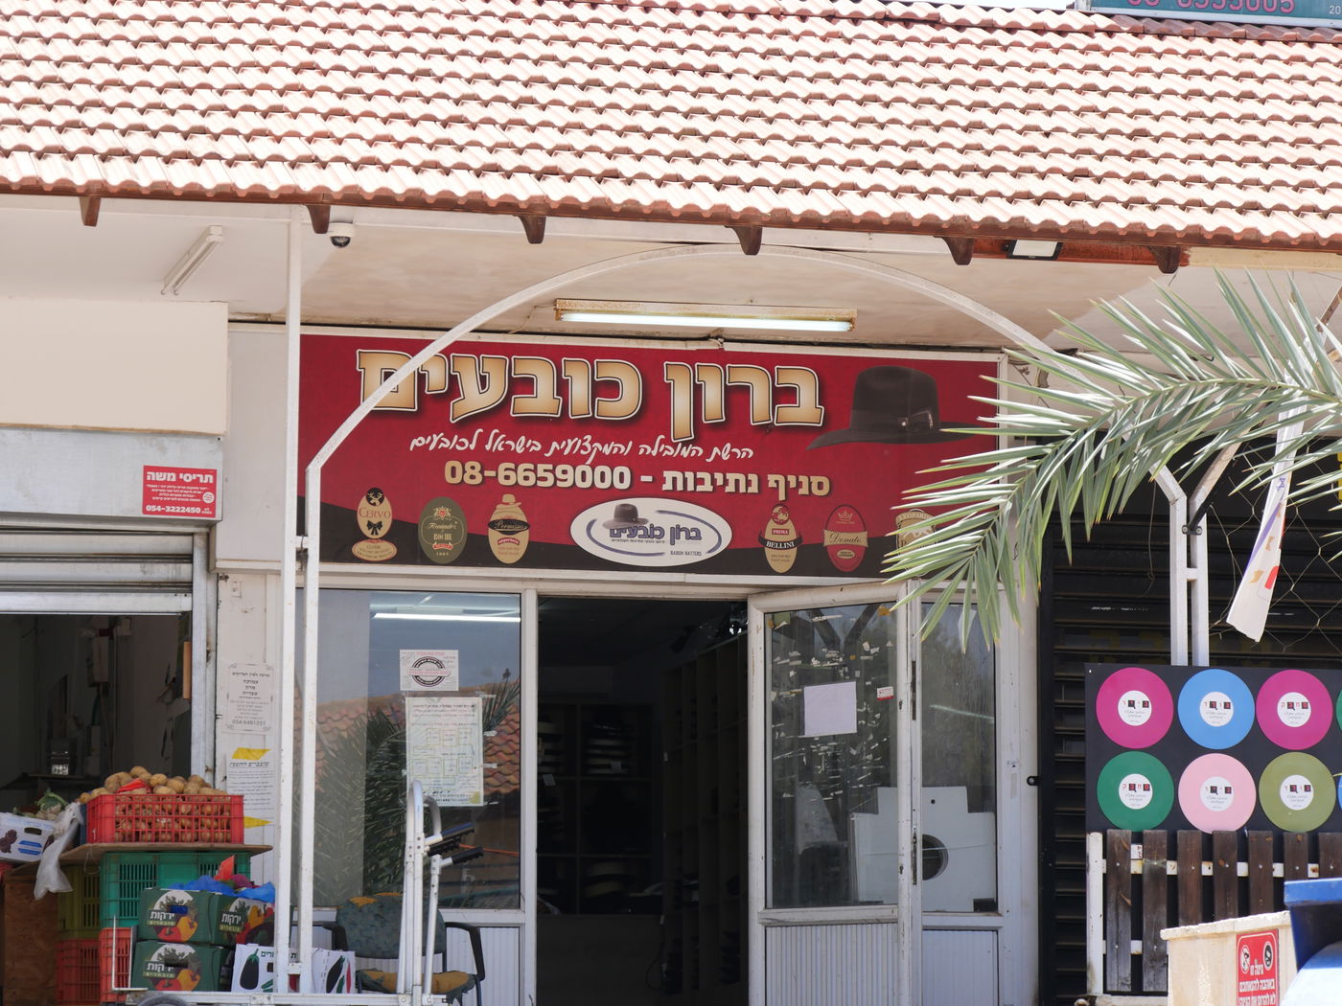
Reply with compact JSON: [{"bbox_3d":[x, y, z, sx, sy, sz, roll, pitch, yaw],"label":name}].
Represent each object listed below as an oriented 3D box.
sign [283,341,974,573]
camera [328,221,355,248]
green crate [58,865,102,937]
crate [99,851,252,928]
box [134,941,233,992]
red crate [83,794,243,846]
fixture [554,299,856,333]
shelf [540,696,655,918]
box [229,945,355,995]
[{"bbox_3d":[-0.099,-0.179,20.754,2.950,0.960,0.070,2,-8,-13],"label":"sign"},{"bbox_3d":[-1.192,-0.972,18.250,0.095,0.092,0.095,2,-8,-13],"label":"camera"},{"bbox_3d":[-2.196,1.653,20.685,0.580,0.295,0.390,2,-8,-13],"label":"green crate"},{"bbox_3d":[-1.978,1.545,19.955,0.580,0.295,0.390,2,-8,-13],"label":"crate"},{"bbox_3d":[-1.752,1.776,19.026,0.360,0.195,0.470,0,-8,26],"label":"box"},{"bbox_3d":[-2.008,1.280,20.061,0.570,0.195,0.390,2,-8,-13],"label":"red crate"},{"bbox_3d":[0.138,-0.746,20.080,1.230,0.090,0.060,2,-8,-12],"label":"fixture"},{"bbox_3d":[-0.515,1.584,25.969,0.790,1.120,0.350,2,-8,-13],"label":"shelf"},{"bbox_3d":[-1.395,1.747,18.671,0.320,0.185,0.380,0,-8,21],"label":"box"}]

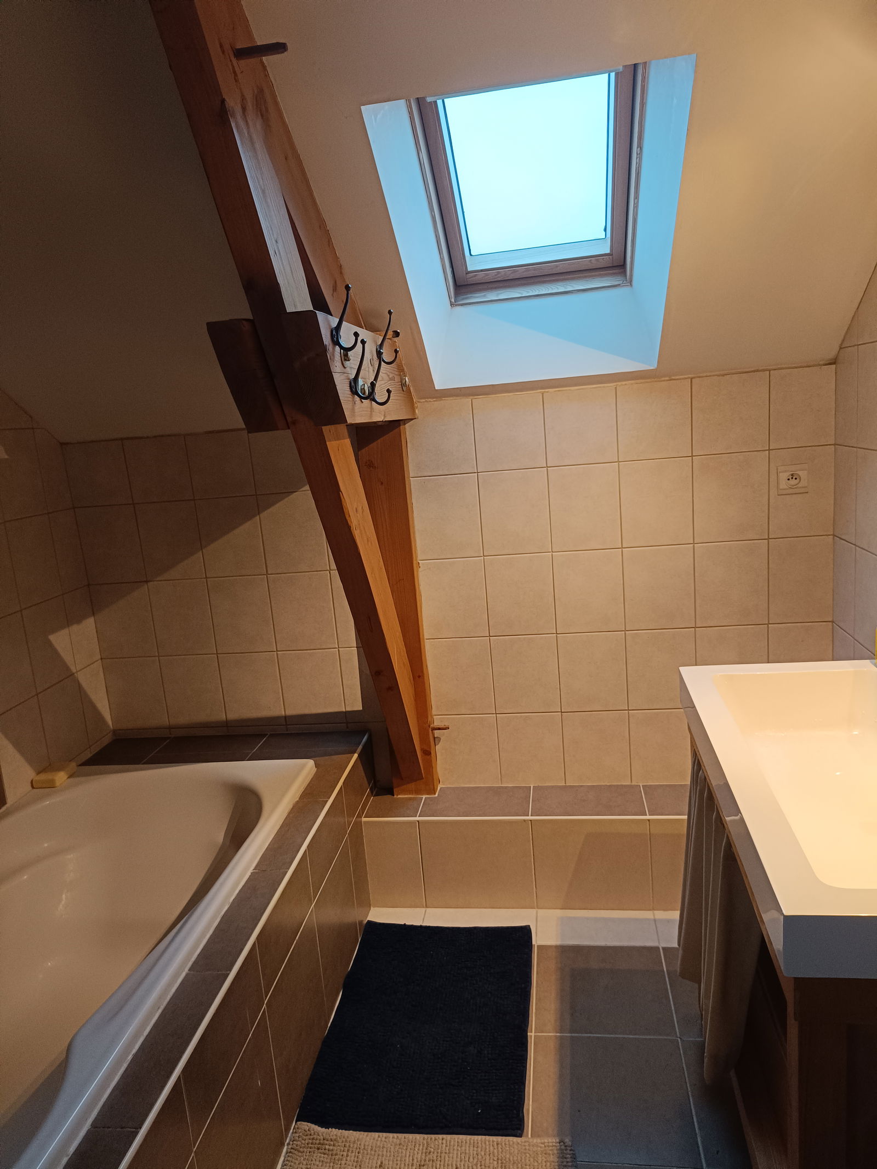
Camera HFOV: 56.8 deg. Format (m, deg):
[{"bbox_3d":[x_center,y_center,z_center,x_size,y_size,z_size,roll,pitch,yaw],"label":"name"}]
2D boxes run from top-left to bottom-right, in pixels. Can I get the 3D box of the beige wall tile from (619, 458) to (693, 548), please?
[{"bbox_3d":[0.623,-0.233,2.314,0.199,0.246,0.010,-3,12,9],"label":"beige wall tile"}]

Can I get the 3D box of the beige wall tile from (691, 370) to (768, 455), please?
[{"bbox_3d":[0.805,-0.471,2.247,0.200,0.210,0.010,-3,11,9],"label":"beige wall tile"}]

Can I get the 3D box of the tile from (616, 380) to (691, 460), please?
[{"bbox_3d":[0.603,-0.456,2.268,0.199,0.207,0.010,-3,12,9],"label":"tile"}]

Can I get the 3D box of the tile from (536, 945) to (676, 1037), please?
[{"bbox_3d":[0.414,1.028,2.057,0.331,0.010,0.328,-3,12,9],"label":"tile"}]

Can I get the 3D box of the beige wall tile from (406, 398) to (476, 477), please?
[{"bbox_3d":[0.006,-0.423,2.362,0.199,0.205,0.010,-3,12,9],"label":"beige wall tile"}]

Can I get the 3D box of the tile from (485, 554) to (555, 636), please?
[{"bbox_3d":[0.245,0.032,2.425,0.199,0.246,0.010,-3,12,9],"label":"tile"}]

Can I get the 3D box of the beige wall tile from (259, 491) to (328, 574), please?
[{"bbox_3d":[-0.446,-0.160,2.503,0.200,0.247,0.010,-3,11,9],"label":"beige wall tile"}]

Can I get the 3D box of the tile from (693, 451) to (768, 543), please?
[{"bbox_3d":[0.822,-0.243,2.283,0.199,0.246,0.010,-3,12,9],"label":"tile"}]

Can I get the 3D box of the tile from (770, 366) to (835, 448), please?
[{"bbox_3d":[0.991,-0.481,2.217,0.172,0.210,0.010,-3,11,9],"label":"tile"}]

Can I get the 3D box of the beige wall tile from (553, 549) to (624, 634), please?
[{"bbox_3d":[0.447,0.021,2.405,0.200,0.247,0.010,-3,11,9],"label":"beige wall tile"}]

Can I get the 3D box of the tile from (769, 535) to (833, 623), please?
[{"bbox_3d":[1.033,-0.012,2.313,0.172,0.247,0.010,-3,11,9],"label":"tile"}]

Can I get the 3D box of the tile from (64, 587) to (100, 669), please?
[{"bbox_3d":[-1.141,0.140,2.588,0.010,0.247,0.145,-3,11,8],"label":"tile"}]

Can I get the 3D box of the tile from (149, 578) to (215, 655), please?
[{"bbox_3d":[-0.824,0.106,2.615,0.200,0.247,0.010,-3,11,9],"label":"tile"}]

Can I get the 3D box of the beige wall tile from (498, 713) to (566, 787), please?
[{"bbox_3d":[0.290,0.515,2.545,0.200,0.236,0.010,-3,12,9],"label":"beige wall tile"}]

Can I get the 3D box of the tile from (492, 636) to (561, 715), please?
[{"bbox_3d":[0.269,0.276,2.485,0.200,0.247,0.010,-3,11,9],"label":"tile"}]

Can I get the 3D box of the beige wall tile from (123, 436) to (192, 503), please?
[{"bbox_3d":[-0.864,-0.356,2.520,0.200,0.197,0.010,-3,11,9],"label":"beige wall tile"}]

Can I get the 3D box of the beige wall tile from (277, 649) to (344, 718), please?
[{"bbox_3d":[-0.403,0.329,2.597,0.200,0.247,0.010,-3,11,9],"label":"beige wall tile"}]

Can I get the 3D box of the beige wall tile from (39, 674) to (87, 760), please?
[{"bbox_3d":[-1.143,0.419,2.471,0.010,0.247,0.199,-3,11,9],"label":"beige wall tile"}]

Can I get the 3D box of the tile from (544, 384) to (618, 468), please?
[{"bbox_3d":[0.407,-0.449,2.316,0.200,0.208,0.010,-3,11,9],"label":"tile"}]

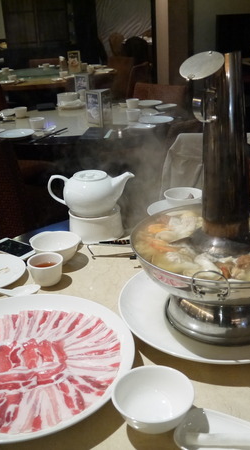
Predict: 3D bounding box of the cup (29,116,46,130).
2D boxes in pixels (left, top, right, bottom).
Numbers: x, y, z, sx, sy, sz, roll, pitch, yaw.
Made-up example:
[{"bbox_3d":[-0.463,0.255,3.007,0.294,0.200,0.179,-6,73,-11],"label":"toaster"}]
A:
[{"bbox_3d":[-0.453,-0.525,2.523,0.075,0.053,0.075,-3,23,0],"label":"cup"}]

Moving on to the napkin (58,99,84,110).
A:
[{"bbox_3d":[-0.336,-0.747,2.995,0.157,0.051,0.132,-2,23,0],"label":"napkin"}]

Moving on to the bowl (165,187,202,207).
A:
[{"bbox_3d":[0.163,-0.064,1.346,0.108,0.052,0.108,-2,23,1],"label":"bowl"}]

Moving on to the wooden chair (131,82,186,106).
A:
[{"bbox_3d":[0.090,-0.482,3.271,0.460,0.833,0.540,17,30,38],"label":"wooden chair"}]

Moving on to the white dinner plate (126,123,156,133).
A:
[{"bbox_3d":[0.085,-0.477,2.393,0.136,0.019,0.136,-3,23,0],"label":"white dinner plate"}]

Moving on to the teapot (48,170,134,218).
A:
[{"bbox_3d":[-0.088,-0.079,1.270,0.228,0.102,0.135,-3,23,0],"label":"teapot"}]

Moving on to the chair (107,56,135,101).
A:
[{"bbox_3d":[-0.235,-1.512,5.731,0.540,0.833,0.460,-19,28,-34],"label":"chair"}]

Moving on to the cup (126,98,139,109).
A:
[{"bbox_3d":[0.048,-0.720,2.906,0.076,0.055,0.076,-2,23,0],"label":"cup"}]

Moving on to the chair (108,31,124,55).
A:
[{"bbox_3d":[0.047,-3.117,9.047,0.520,0.860,0.460,6,25,19],"label":"chair"}]

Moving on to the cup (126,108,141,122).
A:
[{"bbox_3d":[0.046,-0.581,2.582,0.076,0.055,0.076,-2,23,0],"label":"cup"}]

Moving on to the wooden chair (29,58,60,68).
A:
[{"bbox_3d":[-0.941,-1.531,5.816,0.457,0.863,0.558,-2,23,0],"label":"wooden chair"}]

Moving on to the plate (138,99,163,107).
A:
[{"bbox_3d":[0.142,-0.738,2.990,0.173,0.021,0.173,-2,23,1],"label":"plate"}]

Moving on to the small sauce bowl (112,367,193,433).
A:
[{"bbox_3d":[0.038,0.244,0.658,0.112,0.048,0.112,-2,23,1],"label":"small sauce bowl"}]

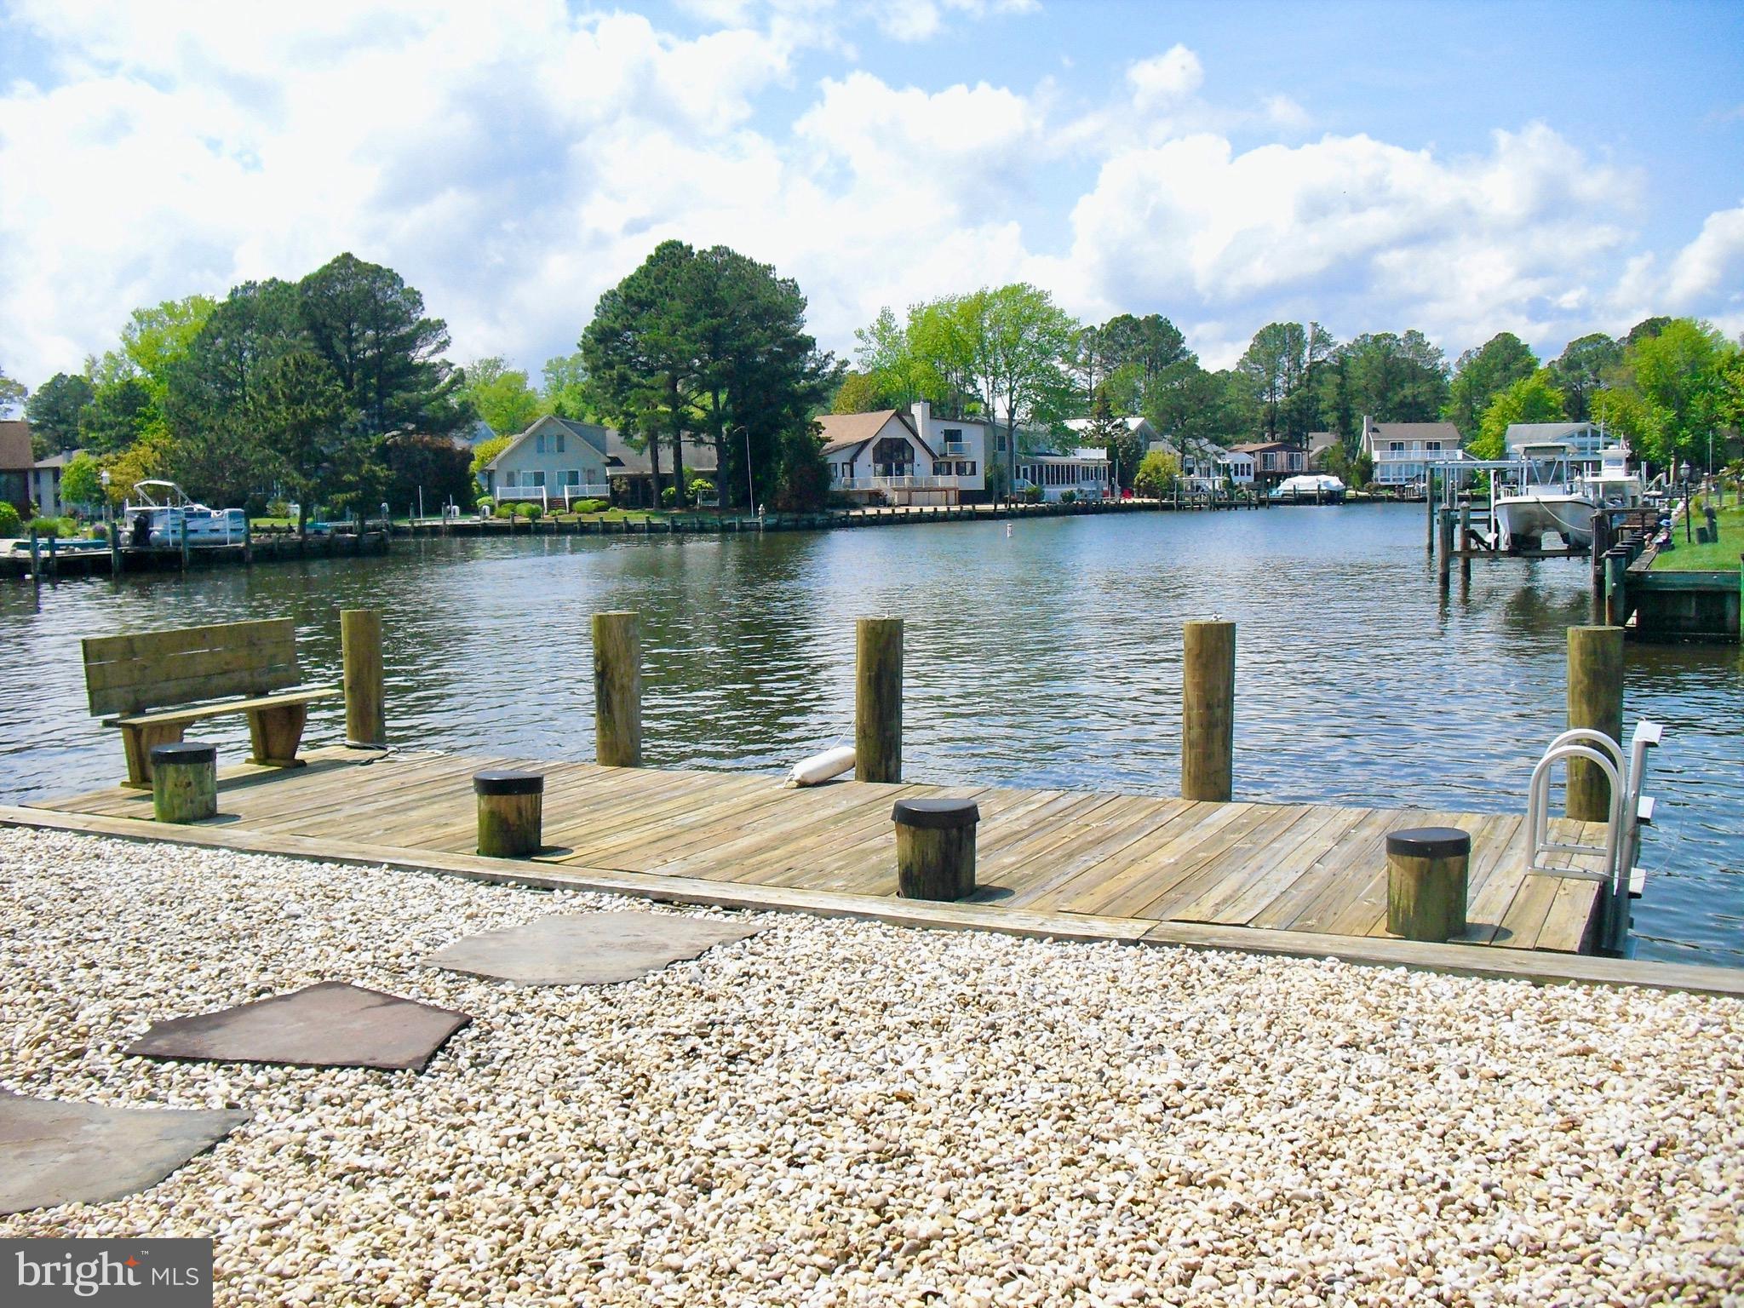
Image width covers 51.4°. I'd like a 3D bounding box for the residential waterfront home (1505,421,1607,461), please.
[{"bbox_3d":[78.300,-22.750,206.000,11.740,7.270,10.000,0,5,9],"label":"residential waterfront home"}]

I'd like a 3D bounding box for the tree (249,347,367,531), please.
[{"bbox_3d":[-27.370,-10.380,88.000,5.750,9.060,5.460,-3,5,-17],"label":"tree"}]

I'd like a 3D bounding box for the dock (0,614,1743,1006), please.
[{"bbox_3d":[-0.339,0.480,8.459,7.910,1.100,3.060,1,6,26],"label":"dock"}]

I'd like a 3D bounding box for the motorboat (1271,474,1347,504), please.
[{"bbox_3d":[47.095,-17.761,195.000,7.900,2.900,2.700,-1,5,0],"label":"motorboat"}]

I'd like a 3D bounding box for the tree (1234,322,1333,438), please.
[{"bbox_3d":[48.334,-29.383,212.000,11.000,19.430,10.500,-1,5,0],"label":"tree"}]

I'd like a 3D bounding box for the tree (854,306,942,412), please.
[{"bbox_3d":[2.875,-24.470,178.000,9.360,19.389,9.360,-1,5,0],"label":"tree"}]

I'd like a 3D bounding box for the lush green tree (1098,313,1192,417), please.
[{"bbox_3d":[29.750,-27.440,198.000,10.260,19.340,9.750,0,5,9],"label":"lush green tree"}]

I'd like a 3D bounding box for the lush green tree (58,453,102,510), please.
[{"bbox_3d":[-41.391,-8.849,95.000,2.355,3.497,2.355,-1,5,0],"label":"lush green tree"}]

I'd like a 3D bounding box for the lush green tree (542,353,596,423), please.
[{"bbox_3d":[-29.020,-21.683,176.000,6.875,15.204,6.875,-1,5,0],"label":"lush green tree"}]

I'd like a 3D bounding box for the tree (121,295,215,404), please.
[{"bbox_3d":[-46.559,-16.587,120.000,7.300,14.330,7.300,-1,5,0],"label":"tree"}]

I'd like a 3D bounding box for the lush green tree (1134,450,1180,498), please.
[{"bbox_3d":[27.566,-17.452,176.000,4.495,4.892,4.495,-1,5,0],"label":"lush green tree"}]

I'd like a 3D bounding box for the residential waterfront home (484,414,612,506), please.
[{"bbox_3d":[-25.656,-15.307,143.500,10.241,7.222,11.000,-1,5,0],"label":"residential waterfront home"}]

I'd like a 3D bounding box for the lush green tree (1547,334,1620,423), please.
[{"bbox_3d":[93.590,-32.270,238.000,10.370,20.020,9.850,1,6,21],"label":"lush green tree"}]

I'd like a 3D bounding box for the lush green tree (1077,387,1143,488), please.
[{"bbox_3d":[22.350,-20.110,170.000,6.000,9.960,5.700,0,5,7],"label":"lush green tree"}]

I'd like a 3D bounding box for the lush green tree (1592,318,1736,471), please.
[{"bbox_3d":[50.235,-15.550,115.000,8.700,11.490,8.700,-1,5,0],"label":"lush green tree"}]

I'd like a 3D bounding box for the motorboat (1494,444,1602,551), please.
[{"bbox_3d":[16.964,-3.913,45.300,2.500,2.620,7.300,1,6,24],"label":"motorboat"}]

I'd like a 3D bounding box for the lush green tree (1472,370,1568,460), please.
[{"bbox_3d":[69.653,-24.170,195.000,10.000,12.740,9.500,-1,5,0],"label":"lush green tree"}]

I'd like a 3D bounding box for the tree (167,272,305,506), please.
[{"bbox_3d":[-35.080,-13.930,100.000,8.040,13.520,7.640,-3,5,-19],"label":"tree"}]

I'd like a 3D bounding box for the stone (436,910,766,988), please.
[{"bbox_3d":[-1.036,1.082,6.597,0.897,0.040,1.049,2,6,32],"label":"stone"}]

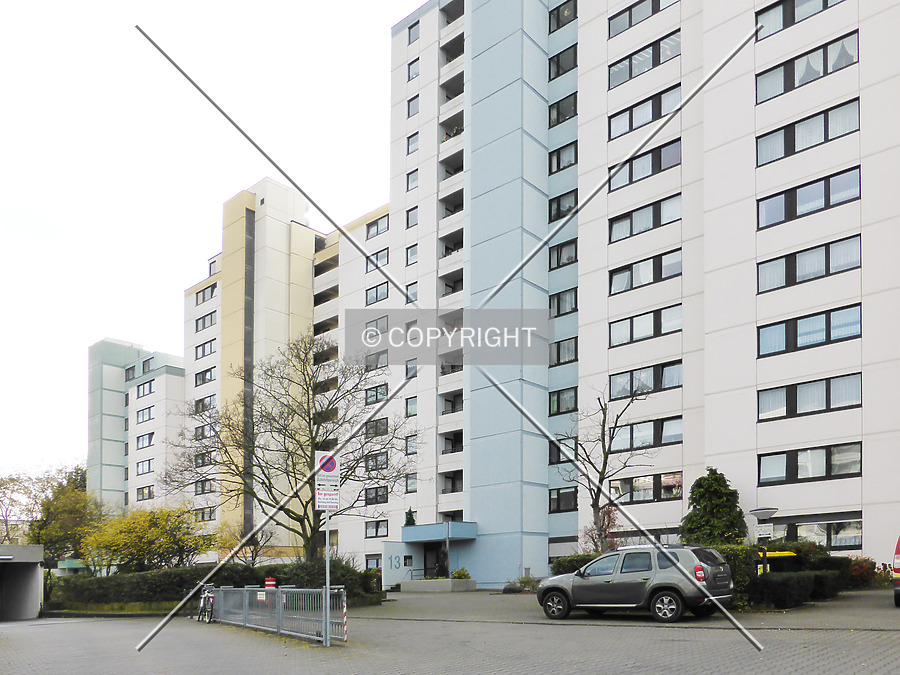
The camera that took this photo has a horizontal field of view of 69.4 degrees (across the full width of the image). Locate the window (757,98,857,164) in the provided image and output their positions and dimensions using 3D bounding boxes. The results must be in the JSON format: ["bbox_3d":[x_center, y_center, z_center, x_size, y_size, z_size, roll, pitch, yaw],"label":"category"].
[{"bbox_3d":[14.857,-8.438,27.085,3.800,1.310,0.200,-8,-13,40],"label":"window"}]

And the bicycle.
[{"bbox_3d":[-6.494,7.106,17.300,0.600,1.070,1.720,7,-17,-26],"label":"bicycle"}]

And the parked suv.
[{"bbox_3d":[4.216,5.668,15.100,4.320,1.690,1.820,-11,-19,36],"label":"parked suv"}]

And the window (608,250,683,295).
[{"bbox_3d":[10.025,-3.278,33.435,3.820,1.310,0.200,-8,-13,40],"label":"window"}]

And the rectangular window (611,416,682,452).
[{"bbox_3d":[10.037,5.064,33.435,3.820,1.310,0.200,-8,-13,40],"label":"rectangular window"}]

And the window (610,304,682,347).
[{"bbox_3d":[9.981,-0.611,33.100,3.800,1.370,0.200,-7,-11,37],"label":"window"}]

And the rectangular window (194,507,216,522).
[{"bbox_3d":[-24.187,17.509,64.300,3.400,1.350,0.200,-7,-11,37],"label":"rectangular window"}]

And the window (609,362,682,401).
[{"bbox_3d":[9.921,2.176,32.900,3.800,1.370,0.200,-7,-11,37],"label":"window"}]

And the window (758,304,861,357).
[{"bbox_3d":[14.919,-0.216,27.085,3.800,1.330,0.200,-8,-13,40],"label":"window"}]

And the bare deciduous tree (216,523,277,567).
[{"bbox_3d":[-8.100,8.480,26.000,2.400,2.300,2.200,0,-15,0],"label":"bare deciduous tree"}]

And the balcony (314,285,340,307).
[{"bbox_3d":[-11.042,-3.687,59.551,3.450,1.120,1.000,-8,-13,40],"label":"balcony"}]

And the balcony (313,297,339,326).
[{"bbox_3d":[-11.119,-2.325,59.460,3.450,1.650,0.700,-8,-13,40],"label":"balcony"}]

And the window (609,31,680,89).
[{"bbox_3d":[10.234,-14.627,34.200,3.800,1.370,0.200,-7,-11,37],"label":"window"}]

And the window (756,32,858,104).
[{"bbox_3d":[16.060,-12.129,29.200,3.950,1.420,0.200,-12,-19,39],"label":"window"}]

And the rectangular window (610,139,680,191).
[{"bbox_3d":[10.377,-9.182,34.500,3.800,1.400,0.200,-12,-19,39],"label":"rectangular window"}]

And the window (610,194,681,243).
[{"bbox_3d":[10.106,-6.151,33.600,3.800,1.370,0.200,-7,-11,37],"label":"window"}]

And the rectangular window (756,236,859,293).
[{"bbox_3d":[14.988,-3.064,27.100,3.800,1.370,0.200,-7,-11,37],"label":"rectangular window"}]

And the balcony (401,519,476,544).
[{"bbox_3d":[-0.620,11.371,38.100,3.500,0.920,2.500,-8,-13,40],"label":"balcony"}]

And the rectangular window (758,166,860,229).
[{"bbox_3d":[14.899,-5.721,27.085,3.800,1.310,0.200,-8,-13,40],"label":"rectangular window"}]

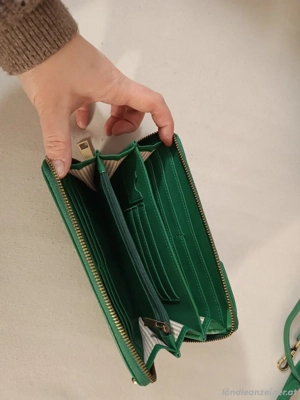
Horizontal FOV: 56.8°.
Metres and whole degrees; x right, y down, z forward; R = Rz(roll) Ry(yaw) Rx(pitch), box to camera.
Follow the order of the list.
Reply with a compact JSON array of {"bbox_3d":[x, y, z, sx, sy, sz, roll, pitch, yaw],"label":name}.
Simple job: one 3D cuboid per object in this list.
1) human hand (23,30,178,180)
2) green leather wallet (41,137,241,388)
[{"bbox_3d":[-0.051,-0.083,0.248,0.106,0.095,0.129,-33,92,1],"label":"human hand"},{"bbox_3d":[-0.013,0.051,0.279,0.117,0.098,0.197,-19,85,-24],"label":"green leather wallet"}]

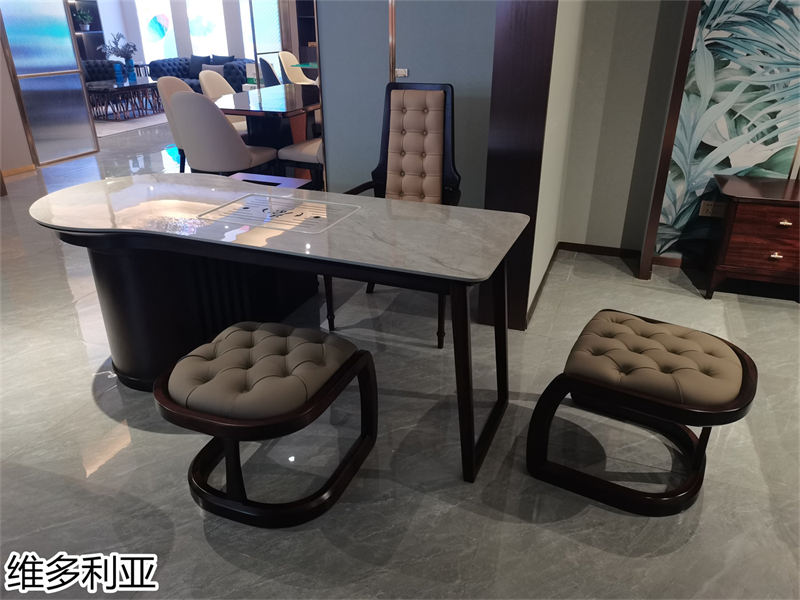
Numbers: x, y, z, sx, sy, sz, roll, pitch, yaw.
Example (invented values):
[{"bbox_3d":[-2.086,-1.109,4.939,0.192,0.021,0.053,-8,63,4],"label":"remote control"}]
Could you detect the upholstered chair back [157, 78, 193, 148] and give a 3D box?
[{"bbox_3d":[-1.866,-1.671,5.271,0.320,0.520,0.500,9,27,20],"label":"upholstered chair back"}]

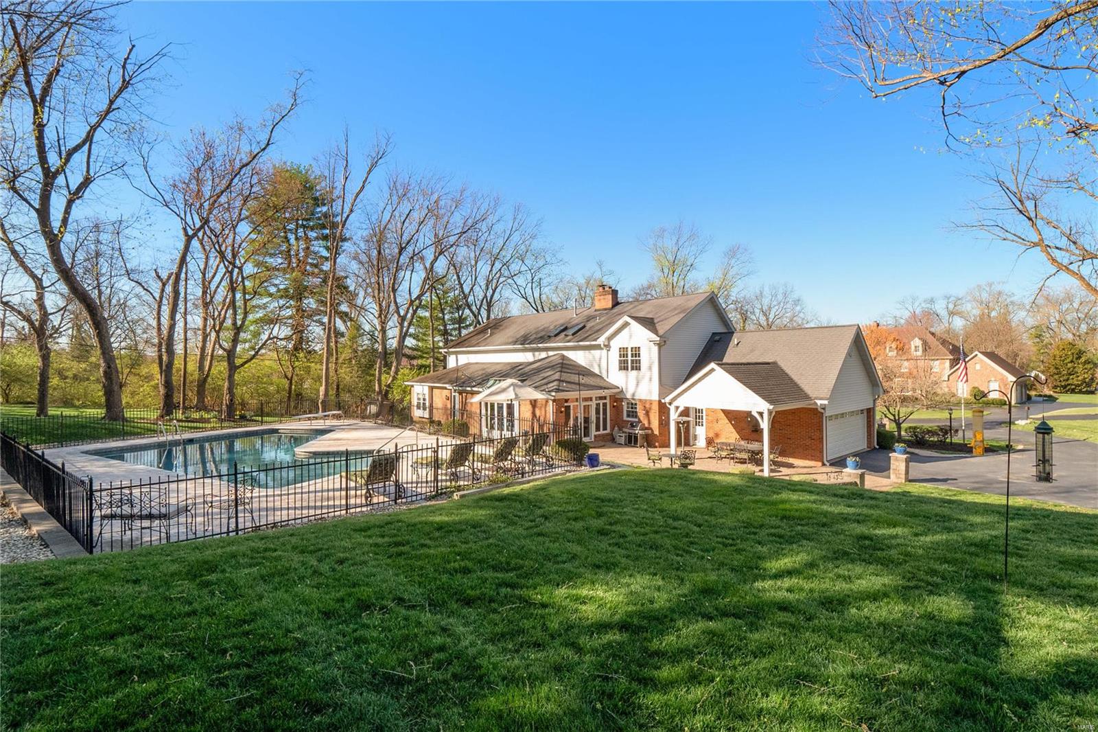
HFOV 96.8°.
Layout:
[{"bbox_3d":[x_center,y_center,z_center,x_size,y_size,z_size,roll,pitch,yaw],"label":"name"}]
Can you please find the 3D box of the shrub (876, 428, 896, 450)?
[{"bbox_3d":[18.050,3.880,26.200,1.200,1.170,1.200,0,0,41],"label":"shrub"}]

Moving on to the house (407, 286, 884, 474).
[{"bbox_3d":[2.070,-0.627,32.546,13.835,9.812,30.940,0,0,-41],"label":"house"}]

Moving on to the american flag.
[{"bbox_3d":[23.400,-0.100,27.600,0.520,2.250,0.300,0,0,41],"label":"american flag"}]

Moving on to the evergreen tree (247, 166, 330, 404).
[{"bbox_3d":[-25.600,-8.000,48.000,8.000,24.000,8.000,0,0,-28],"label":"evergreen tree"}]

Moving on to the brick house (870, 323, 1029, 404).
[{"bbox_3d":[51.000,-0.900,65.000,13.500,10.000,18.500,0,0,-40],"label":"brick house"}]

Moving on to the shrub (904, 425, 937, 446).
[{"bbox_3d":[21.100,3.750,27.700,1.600,1.120,1.500,0,0,41],"label":"shrub"}]

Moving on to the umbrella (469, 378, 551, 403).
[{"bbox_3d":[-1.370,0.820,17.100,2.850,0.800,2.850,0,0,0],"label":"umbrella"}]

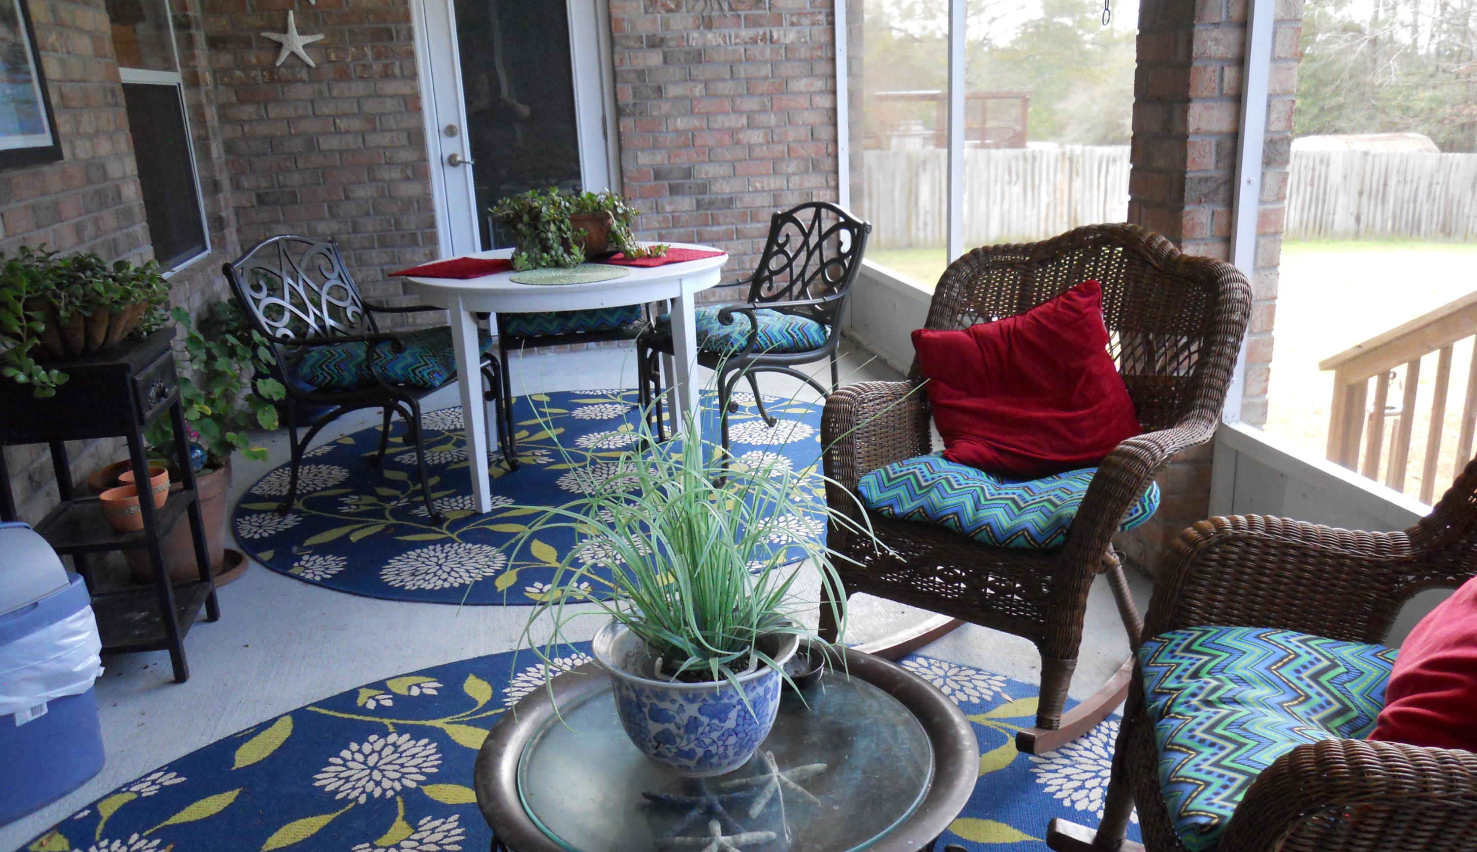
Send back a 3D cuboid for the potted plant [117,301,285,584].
[{"bbox_3d":[-1.570,0.033,3.431,0.540,0.750,0.520,-5,16,-8],"label":"potted plant"}]

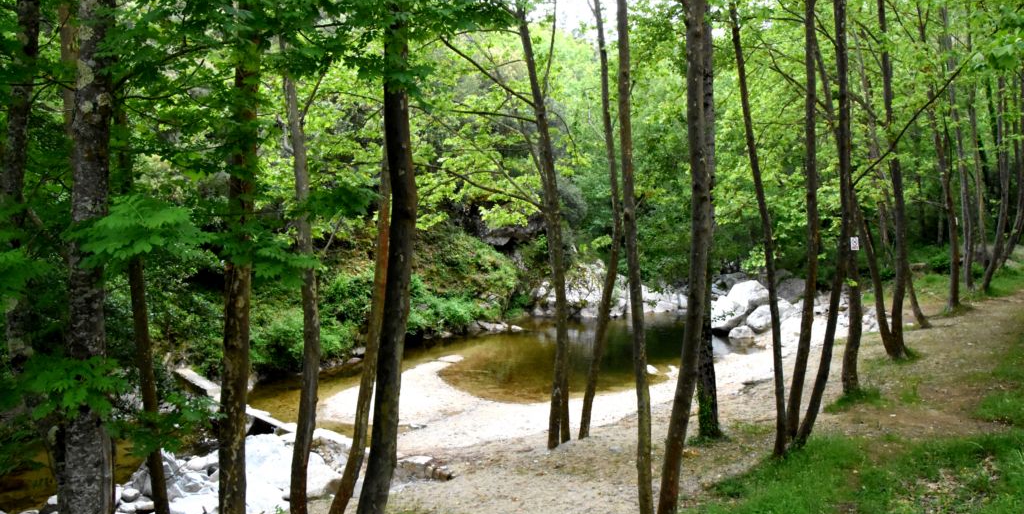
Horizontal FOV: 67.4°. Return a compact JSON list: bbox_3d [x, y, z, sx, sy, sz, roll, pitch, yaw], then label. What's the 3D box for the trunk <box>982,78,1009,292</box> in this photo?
[{"bbox_3d":[15.745,-2.328,25.000,0.804,6.969,0.500,0,1,0],"label":"trunk"}]

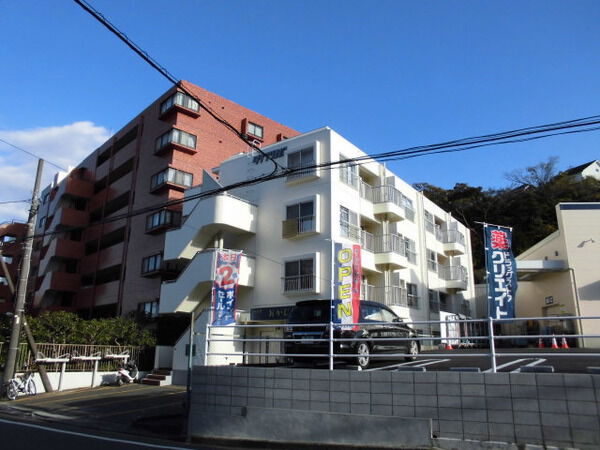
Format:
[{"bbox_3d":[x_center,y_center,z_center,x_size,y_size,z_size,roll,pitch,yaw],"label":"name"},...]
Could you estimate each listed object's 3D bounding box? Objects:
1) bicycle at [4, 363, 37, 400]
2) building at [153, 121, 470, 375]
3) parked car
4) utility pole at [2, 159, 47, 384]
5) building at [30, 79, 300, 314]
[{"bbox_3d":[-10.000,5.723,16.406,0.560,1.070,1.720,-1,-16,6],"label":"bicycle"},{"bbox_3d":[4.477,3.779,30.279,9.100,11.850,25.800,-11,-19,35],"label":"building"},{"bbox_3d":[1.616,2.962,12.194,1.710,1.550,4.580,-11,-19,35],"label":"parked car"},{"bbox_3d":[-10.935,1.797,17.969,0.330,9.539,0.330,9,-18,-31],"label":"utility pole"},{"bbox_3d":[-14.233,3.727,43.794,14.000,19.300,31.500,15,-21,-42],"label":"building"}]

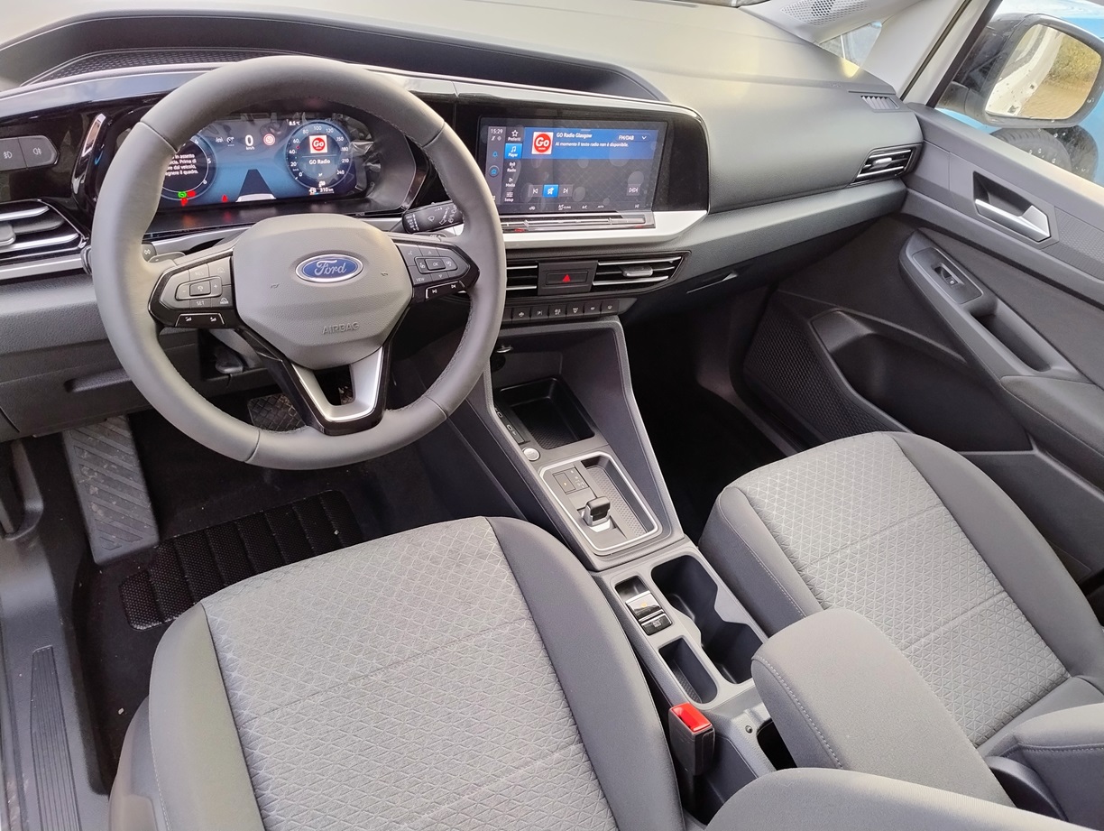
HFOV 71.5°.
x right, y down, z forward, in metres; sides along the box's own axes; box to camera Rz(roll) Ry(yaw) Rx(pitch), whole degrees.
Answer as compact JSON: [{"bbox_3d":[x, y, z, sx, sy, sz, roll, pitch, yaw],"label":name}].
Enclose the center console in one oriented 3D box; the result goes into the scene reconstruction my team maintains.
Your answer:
[{"bbox_3d":[0.114,0.192,0.997,0.240,0.330,0.700,-11,50,-33],"label":"center console"}]

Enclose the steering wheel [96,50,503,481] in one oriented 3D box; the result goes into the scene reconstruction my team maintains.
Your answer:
[{"bbox_3d":[-0.220,-0.135,0.726,0.370,0.370,0.100,-9,15,-31],"label":"steering wheel"}]

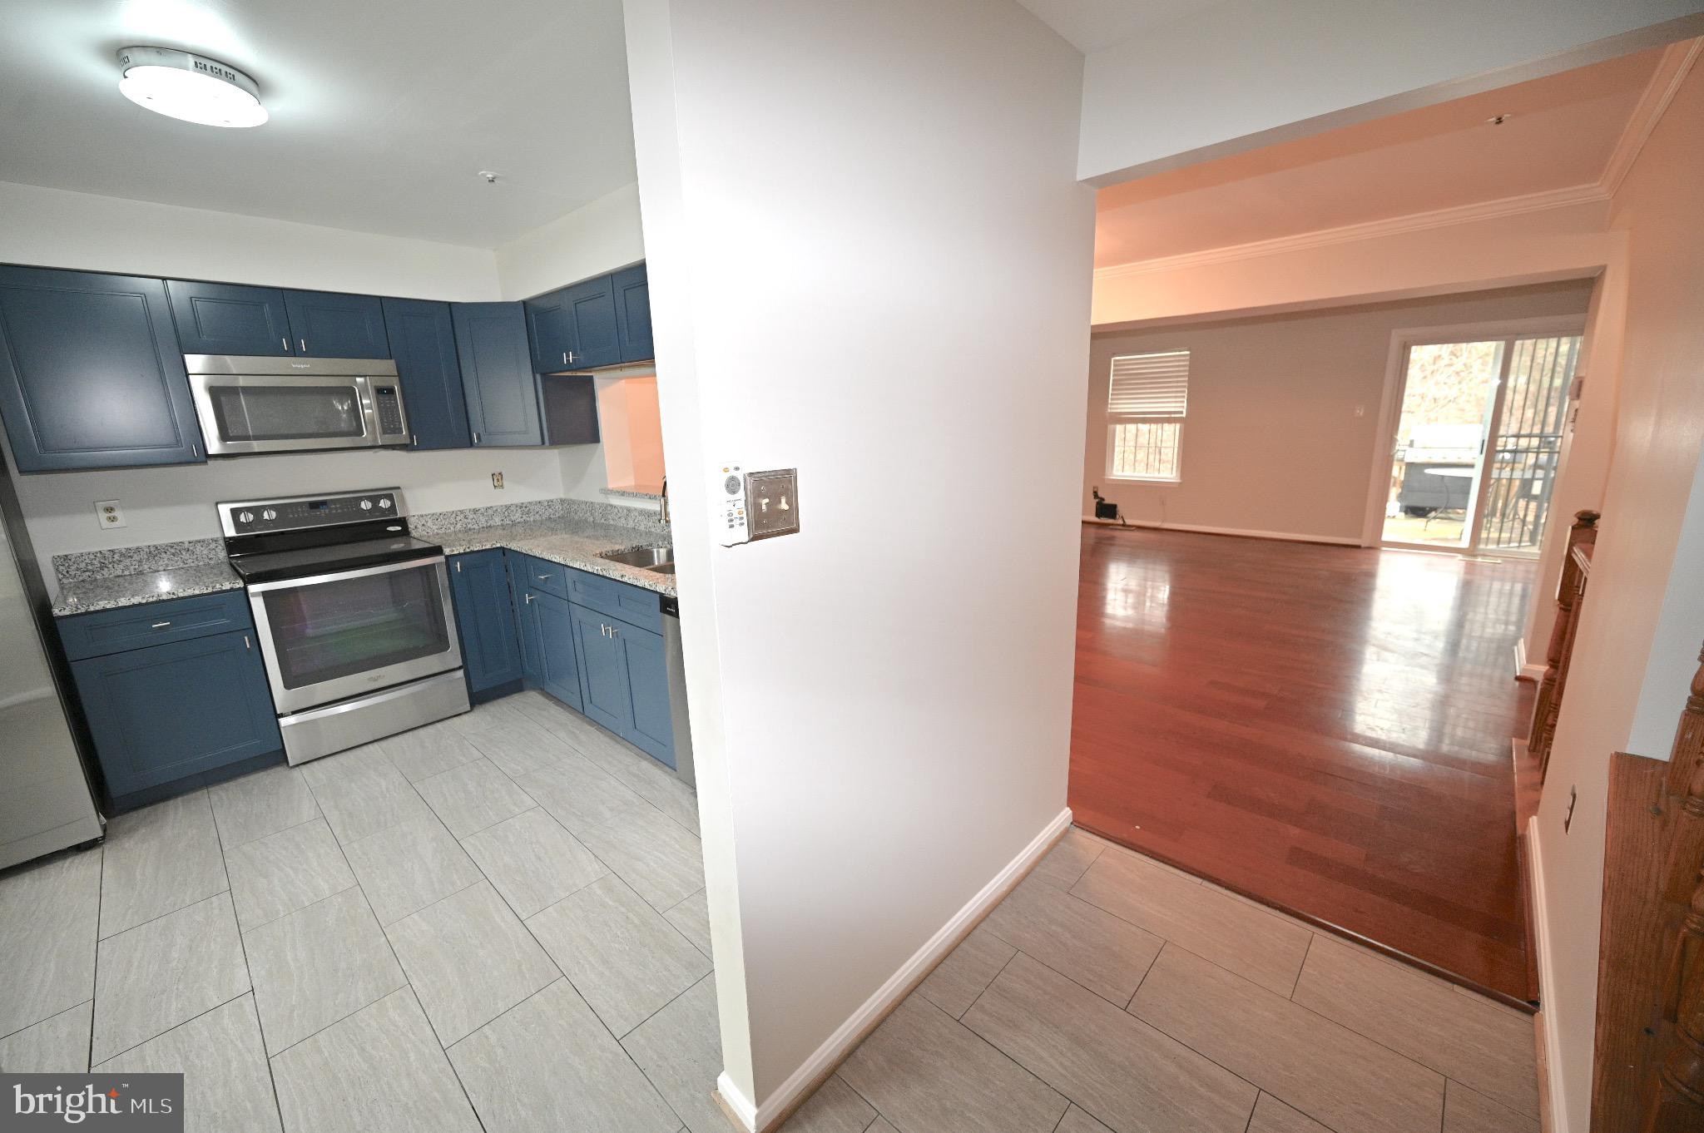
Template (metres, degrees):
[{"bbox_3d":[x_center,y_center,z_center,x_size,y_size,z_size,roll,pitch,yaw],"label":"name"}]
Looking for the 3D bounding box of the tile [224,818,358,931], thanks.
[{"bbox_3d":[-1.998,1.073,2.350,0.601,0.010,0.299,10,17,42],"label":"tile"}]

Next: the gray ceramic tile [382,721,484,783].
[{"bbox_3d":[-2.025,0.884,3.182,0.603,0.010,0.300,10,17,42],"label":"gray ceramic tile"}]

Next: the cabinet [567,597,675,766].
[{"bbox_3d":[-0.824,0.449,3.118,0.830,0.580,0.583,10,17,42],"label":"cabinet"}]

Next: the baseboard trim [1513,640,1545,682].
[{"bbox_3d":[3.866,0.527,3.770,0.108,0.095,0.570,10,17,42],"label":"baseboard trim"}]

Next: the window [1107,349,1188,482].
[{"bbox_3d":[3.571,-1.789,8.035,0.916,1.531,0.100,10,18,42],"label":"window"}]

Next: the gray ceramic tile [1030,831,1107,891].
[{"bbox_3d":[0.739,1.017,2.293,0.156,0.010,0.307,10,18,42],"label":"gray ceramic tile"}]

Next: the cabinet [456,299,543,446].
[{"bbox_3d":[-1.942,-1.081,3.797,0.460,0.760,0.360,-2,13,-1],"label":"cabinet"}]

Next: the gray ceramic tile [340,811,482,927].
[{"bbox_3d":[-1.567,1.059,2.357,0.602,0.010,0.301,10,17,42],"label":"gray ceramic tile"}]

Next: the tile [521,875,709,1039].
[{"bbox_3d":[-0.699,1.123,1.962,0.600,0.010,0.300,10,17,42],"label":"tile"}]

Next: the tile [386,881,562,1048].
[{"bbox_3d":[-1.145,1.153,1.979,0.614,0.010,0.307,10,18,42],"label":"tile"}]

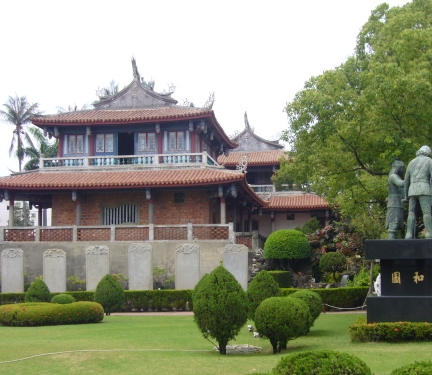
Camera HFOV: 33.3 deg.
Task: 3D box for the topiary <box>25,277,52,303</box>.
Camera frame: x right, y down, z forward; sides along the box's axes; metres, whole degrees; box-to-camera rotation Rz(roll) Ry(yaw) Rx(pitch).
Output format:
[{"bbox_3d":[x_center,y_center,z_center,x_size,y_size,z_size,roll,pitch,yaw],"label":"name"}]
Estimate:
[{"bbox_3d":[-8.753,5.390,35.399,1.275,1.746,1.275,0,-7,0],"label":"topiary"}]

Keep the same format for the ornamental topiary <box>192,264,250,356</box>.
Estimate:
[{"bbox_3d":[0.112,2.731,15.980,1.244,1.954,1.244,0,-7,0],"label":"ornamental topiary"}]

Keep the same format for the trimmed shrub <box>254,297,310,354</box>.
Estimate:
[{"bbox_3d":[1.484,3.078,16.036,1.275,1.279,1.275,0,-7,0],"label":"trimmed shrub"}]

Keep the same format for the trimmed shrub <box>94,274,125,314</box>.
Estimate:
[{"bbox_3d":[-5.144,5.206,34.919,1.449,1.985,1.449,0,-7,0],"label":"trimmed shrub"}]

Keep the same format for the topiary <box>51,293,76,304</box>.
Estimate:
[{"bbox_3d":[-6.581,5.156,31.093,1.082,1.087,1.082,0,-7,0],"label":"topiary"}]

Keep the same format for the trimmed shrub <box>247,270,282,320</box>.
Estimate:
[{"bbox_3d":[1.664,3.875,24.907,1.267,2.012,1.267,0,-7,0],"label":"trimmed shrub"}]

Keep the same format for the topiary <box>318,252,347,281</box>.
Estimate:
[{"bbox_3d":[6.673,4.582,41.255,1.594,1.732,1.594,0,-7,0],"label":"topiary"}]

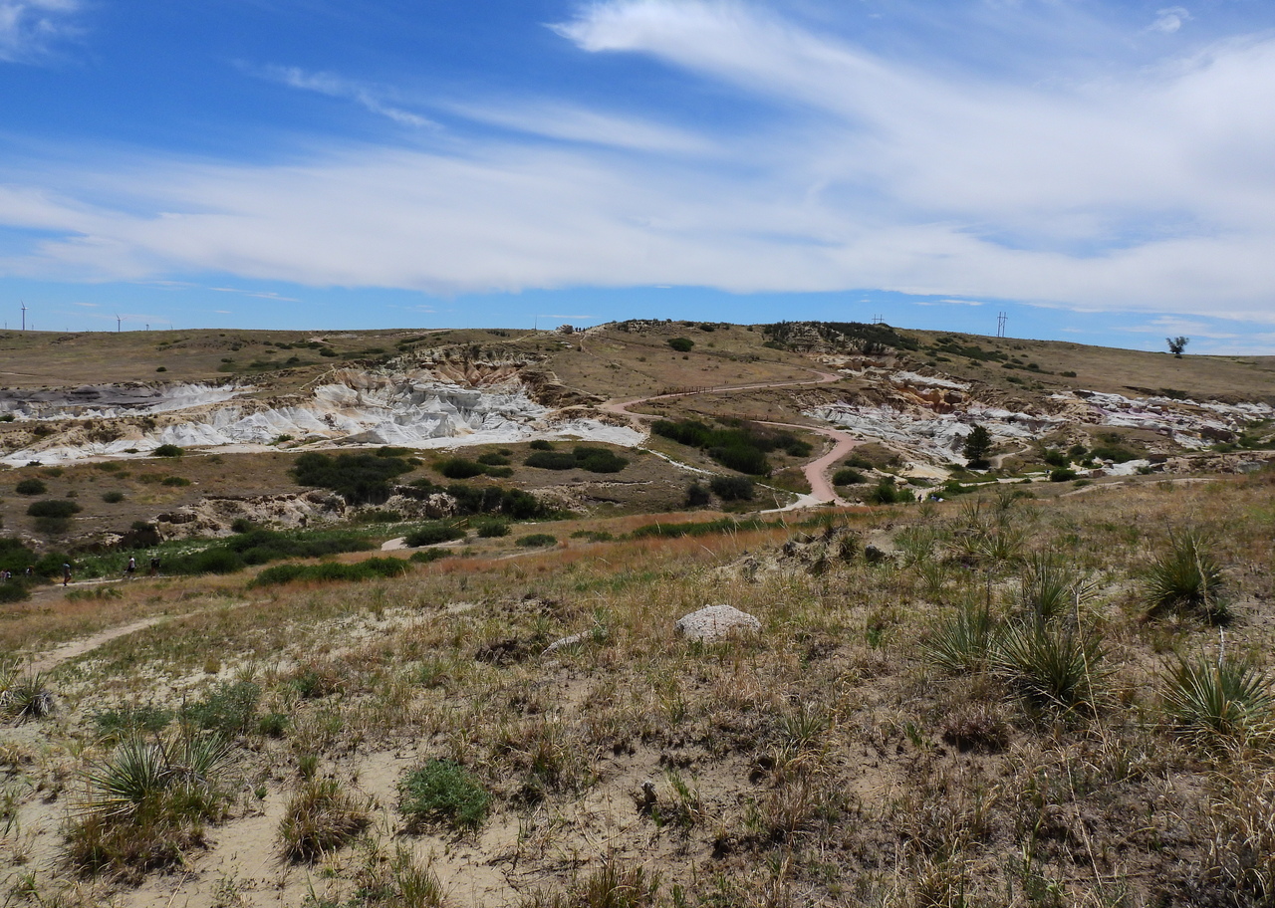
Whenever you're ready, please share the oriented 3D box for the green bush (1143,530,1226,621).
[{"bbox_3d":[4.697,1.040,7.600,0.710,0.680,0.700,6,7,32],"label":"green bush"}]

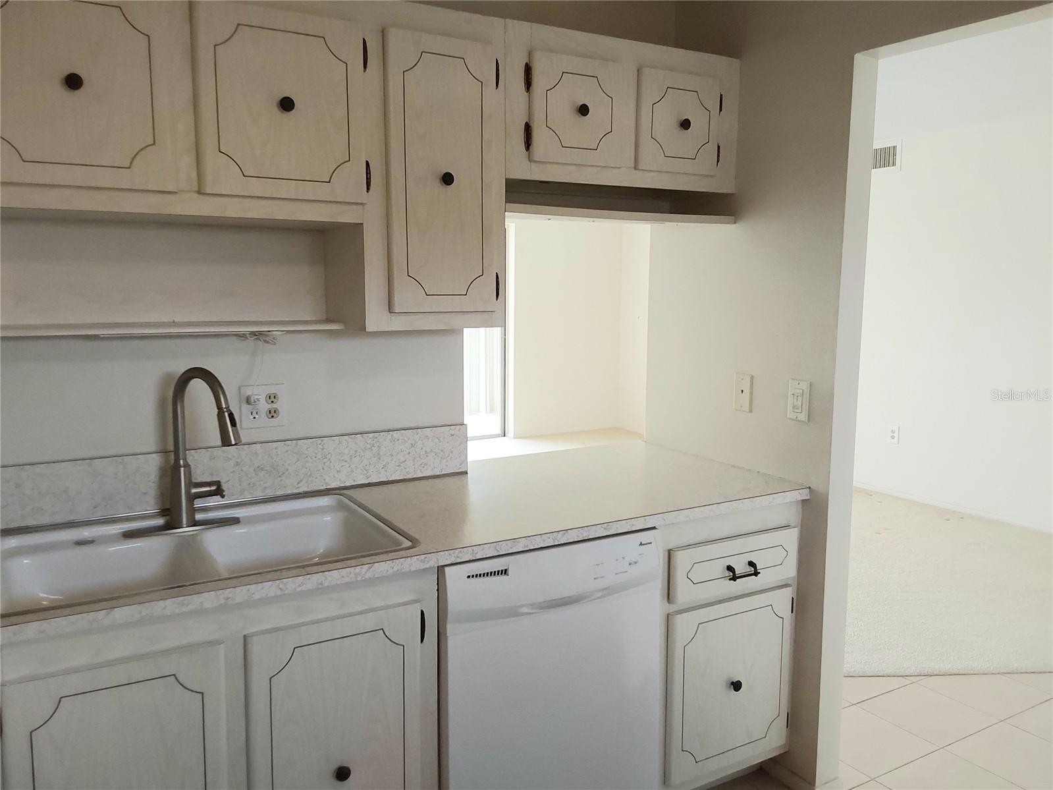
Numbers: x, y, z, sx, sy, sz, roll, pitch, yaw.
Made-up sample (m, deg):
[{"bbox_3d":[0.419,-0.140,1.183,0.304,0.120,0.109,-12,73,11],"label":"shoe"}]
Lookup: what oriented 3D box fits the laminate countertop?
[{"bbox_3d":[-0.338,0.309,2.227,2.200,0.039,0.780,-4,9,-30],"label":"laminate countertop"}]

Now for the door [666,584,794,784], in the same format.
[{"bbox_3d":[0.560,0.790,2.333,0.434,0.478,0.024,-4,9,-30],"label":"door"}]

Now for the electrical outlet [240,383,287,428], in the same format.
[{"bbox_3d":[-0.700,0.031,2.264,0.116,0.114,0.010,-4,9,-30],"label":"electrical outlet"}]

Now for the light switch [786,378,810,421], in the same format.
[{"bbox_3d":[0.781,0.017,2.442,0.012,0.115,0.073,-4,9,-30],"label":"light switch"}]

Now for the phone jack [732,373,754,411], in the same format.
[{"bbox_3d":[0.669,-0.006,2.632,0.012,0.115,0.072,-4,9,-30],"label":"phone jack"}]

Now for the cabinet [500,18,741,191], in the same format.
[{"bbox_3d":[0.221,-0.801,2.511,0.800,0.400,0.320,-4,9,-30],"label":"cabinet"}]

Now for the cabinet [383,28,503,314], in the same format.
[{"bbox_3d":[-0.286,-0.565,2.241,0.345,0.725,0.320,-4,9,-30],"label":"cabinet"}]

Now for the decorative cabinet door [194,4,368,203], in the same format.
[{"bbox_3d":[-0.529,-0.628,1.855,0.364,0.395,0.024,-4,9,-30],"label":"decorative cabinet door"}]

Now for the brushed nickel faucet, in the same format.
[{"bbox_3d":[-0.725,0.125,1.960,0.260,0.390,0.125,7,10,40],"label":"brushed nickel faucet"}]

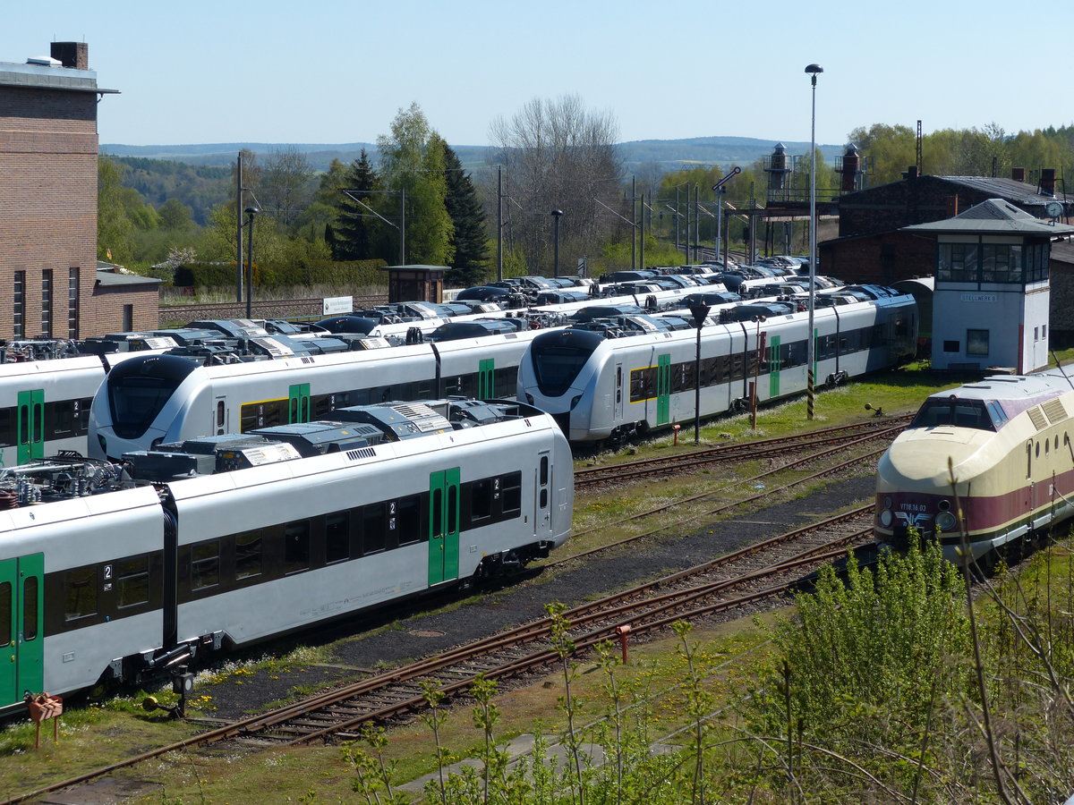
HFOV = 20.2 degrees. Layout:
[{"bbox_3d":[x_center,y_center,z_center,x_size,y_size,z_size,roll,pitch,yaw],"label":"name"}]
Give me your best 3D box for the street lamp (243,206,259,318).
[{"bbox_3d":[-13.937,-5.902,145.992,0.670,7.200,0.670,1,4,0],"label":"street lamp"}]

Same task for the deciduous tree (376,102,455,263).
[{"bbox_3d":[-10.097,-17.372,247.406,6.300,14.412,6.300,1,4,0],"label":"deciduous tree"}]

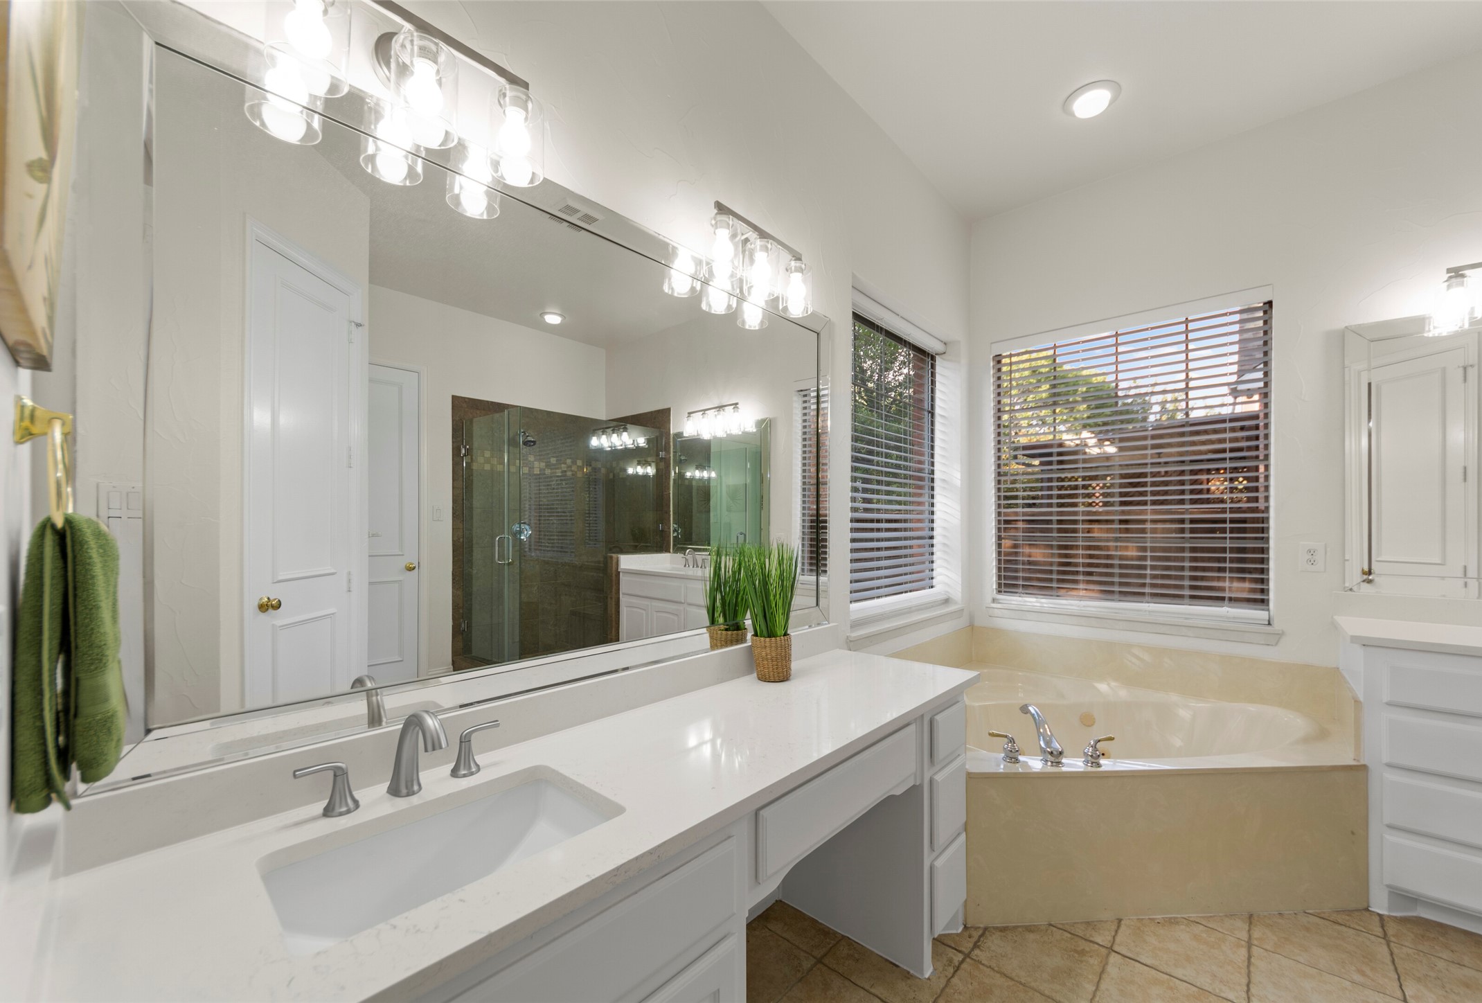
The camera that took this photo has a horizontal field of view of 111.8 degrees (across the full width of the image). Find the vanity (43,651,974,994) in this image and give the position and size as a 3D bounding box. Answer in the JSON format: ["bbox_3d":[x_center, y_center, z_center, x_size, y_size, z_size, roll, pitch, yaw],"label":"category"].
[{"bbox_3d":[-0.076,0.953,1.166,0.510,0.820,1.860,-2,-2,45],"label":"vanity"}]

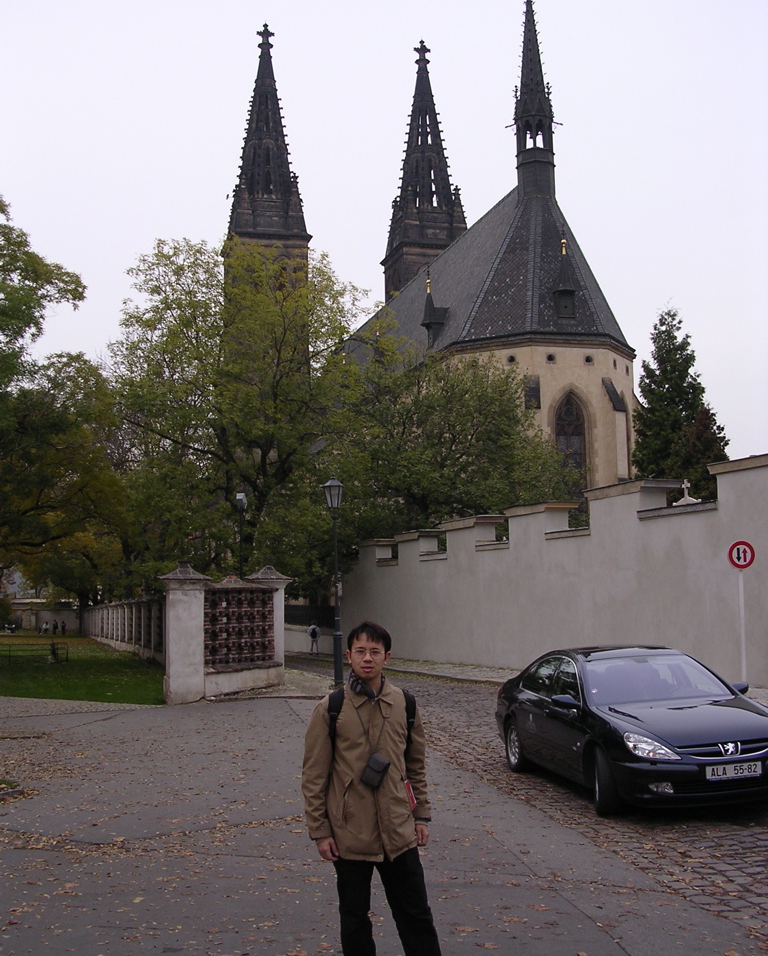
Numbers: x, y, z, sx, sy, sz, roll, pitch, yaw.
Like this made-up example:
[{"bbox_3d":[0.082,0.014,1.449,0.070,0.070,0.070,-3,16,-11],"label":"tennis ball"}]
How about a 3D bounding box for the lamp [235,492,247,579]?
[{"bbox_3d":[-4.575,3.319,35.874,0.420,5.748,0.420,-3,-8,17],"label":"lamp"}]

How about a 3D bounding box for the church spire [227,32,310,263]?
[{"bbox_3d":[-10.972,-31.723,104.838,7.300,22.465,7.300,1,-8,-16],"label":"church spire"}]

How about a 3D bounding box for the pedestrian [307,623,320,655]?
[{"bbox_3d":[-3.692,8.413,58.915,0.580,1.707,0.380,0,-7,-3],"label":"pedestrian"}]

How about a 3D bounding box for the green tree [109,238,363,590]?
[{"bbox_3d":[-6.064,-1.356,46.549,10.600,17.742,9.800,-1,-7,0],"label":"green tree"}]

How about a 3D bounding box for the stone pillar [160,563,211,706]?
[{"bbox_3d":[-4.180,3.249,23.585,1.000,2.927,1.000,2,-8,-17],"label":"stone pillar"}]

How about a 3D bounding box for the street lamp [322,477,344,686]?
[{"bbox_3d":[-1.147,2.403,26.409,0.530,4.917,0.530,-1,-7,0],"label":"street lamp"}]

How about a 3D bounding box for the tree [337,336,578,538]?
[{"bbox_3d":[3.073,0.596,46.288,9.500,12.987,8.500,-1,-7,0],"label":"tree"}]

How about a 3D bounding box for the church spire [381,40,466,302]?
[{"bbox_3d":[3.874,-30.628,108.205,7.300,24.359,7.300,1,-8,-16],"label":"church spire"}]

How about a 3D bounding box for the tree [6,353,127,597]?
[{"bbox_3d":[-18.047,0.968,63.409,7.200,16.458,7.200,-1,-7,0],"label":"tree"}]

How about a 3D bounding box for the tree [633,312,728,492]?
[{"bbox_3d":[11.651,-0.101,43.339,3.700,13.224,3.700,-1,-7,0],"label":"tree"}]

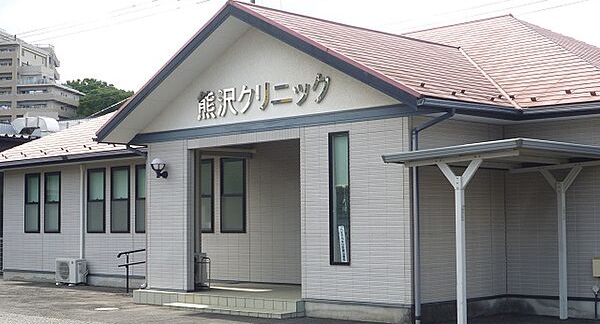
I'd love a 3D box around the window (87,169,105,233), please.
[{"bbox_3d":[-4.496,0.851,21.888,0.734,1.432,0.100,-4,-5,44],"label":"window"}]

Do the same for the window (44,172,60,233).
[{"bbox_3d":[-5.785,0.942,23.150,0.728,1.432,0.100,-4,-5,44],"label":"window"}]

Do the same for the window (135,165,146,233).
[{"bbox_3d":[-3.205,0.761,20.624,0.724,1.432,0.100,-4,-5,44],"label":"window"}]

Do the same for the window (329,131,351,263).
[{"bbox_3d":[0.561,0.513,13.789,0.385,1.855,0.100,-4,-5,44],"label":"window"}]

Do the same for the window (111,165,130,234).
[{"bbox_3d":[-3.852,0.806,21.258,0.704,1.432,0.100,-4,-5,44],"label":"window"}]

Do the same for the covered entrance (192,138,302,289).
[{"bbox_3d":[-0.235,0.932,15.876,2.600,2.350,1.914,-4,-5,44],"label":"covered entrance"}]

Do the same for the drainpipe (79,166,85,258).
[{"bbox_3d":[-4.899,1.402,22.164,0.069,2.666,0.069,-4,-5,44],"label":"drainpipe"}]

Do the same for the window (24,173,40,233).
[{"bbox_3d":[-6.421,0.987,23.773,0.724,1.432,0.100,-4,-5,44],"label":"window"}]

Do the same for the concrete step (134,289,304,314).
[{"bbox_3d":[-1.452,2.193,15.354,3.868,0.224,0.516,-4,-5,44],"label":"concrete step"}]

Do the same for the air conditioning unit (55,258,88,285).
[{"bbox_3d":[-5.086,2.465,22.014,0.805,0.594,0.290,-4,-5,44],"label":"air conditioning unit"}]

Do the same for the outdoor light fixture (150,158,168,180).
[{"bbox_3d":[-2.337,0.107,16.449,0.246,0.334,0.280,-4,-5,44],"label":"outdoor light fixture"}]

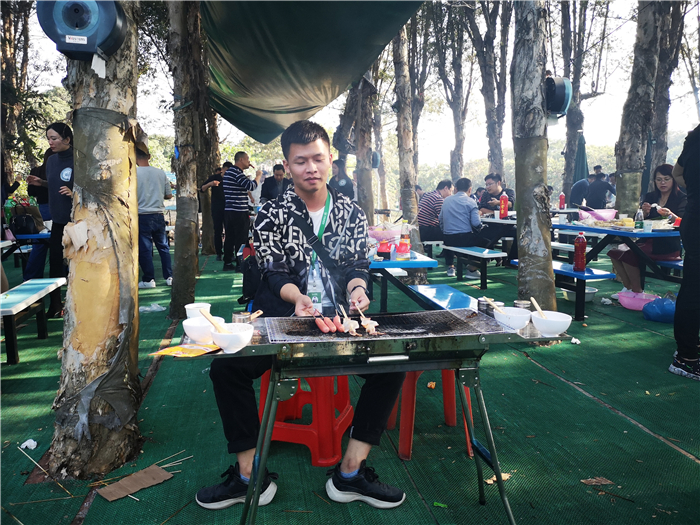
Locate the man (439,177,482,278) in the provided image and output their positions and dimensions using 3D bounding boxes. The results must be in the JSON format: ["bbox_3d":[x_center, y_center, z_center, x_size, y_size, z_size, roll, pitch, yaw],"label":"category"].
[{"bbox_3d":[1.411,-0.441,6.848,0.500,1.250,0.620,6,10,42],"label":"man"}]

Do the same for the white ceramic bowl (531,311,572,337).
[{"bbox_3d":[0.602,0.184,1.635,0.117,0.059,0.117,0,7,0],"label":"white ceramic bowl"}]

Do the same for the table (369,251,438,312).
[{"bbox_3d":[0.071,0.246,3.504,0.600,0.720,1.250,-1,7,-10],"label":"table"}]

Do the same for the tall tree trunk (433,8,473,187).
[{"bbox_3d":[1.951,-2.719,10.342,0.750,4.900,0.700,0,7,0],"label":"tall tree trunk"}]

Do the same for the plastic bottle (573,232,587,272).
[{"bbox_3d":[1.898,-0.086,4.500,0.102,0.322,0.102,0,7,0],"label":"plastic bottle"}]

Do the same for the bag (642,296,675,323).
[{"bbox_3d":[2.650,0.375,4.620,0.360,0.190,0.300,0,7,0],"label":"bag"}]

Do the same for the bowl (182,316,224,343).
[{"bbox_3d":[-0.396,0.187,1.480,0.114,0.063,0.114,0,7,0],"label":"bowl"}]

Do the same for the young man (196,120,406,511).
[{"bbox_3d":[-0.167,0.150,2.120,0.720,1.330,0.680,0,8,-2],"label":"young man"}]

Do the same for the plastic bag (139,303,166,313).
[{"bbox_3d":[-1.733,0.407,4.869,0.280,0.055,0.170,0,7,0],"label":"plastic bag"}]

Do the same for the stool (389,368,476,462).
[{"bbox_3d":[0.341,0.560,2.340,0.325,0.450,0.325,-1,8,-7],"label":"stool"}]

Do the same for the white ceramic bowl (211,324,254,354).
[{"bbox_3d":[-0.306,0.202,1.420,0.114,0.064,0.114,0,7,0],"label":"white ceramic bowl"}]

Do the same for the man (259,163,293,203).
[{"bbox_3d":[-1.090,-0.710,8.250,0.500,1.580,0.420,0,8,2],"label":"man"}]

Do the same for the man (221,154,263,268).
[{"bbox_3d":[-1.477,-0.690,7.500,0.520,1.670,0.500,-2,8,-15],"label":"man"}]

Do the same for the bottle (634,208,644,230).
[{"bbox_3d":[2.598,-0.392,4.900,0.070,0.180,0.070,0,7,0],"label":"bottle"}]

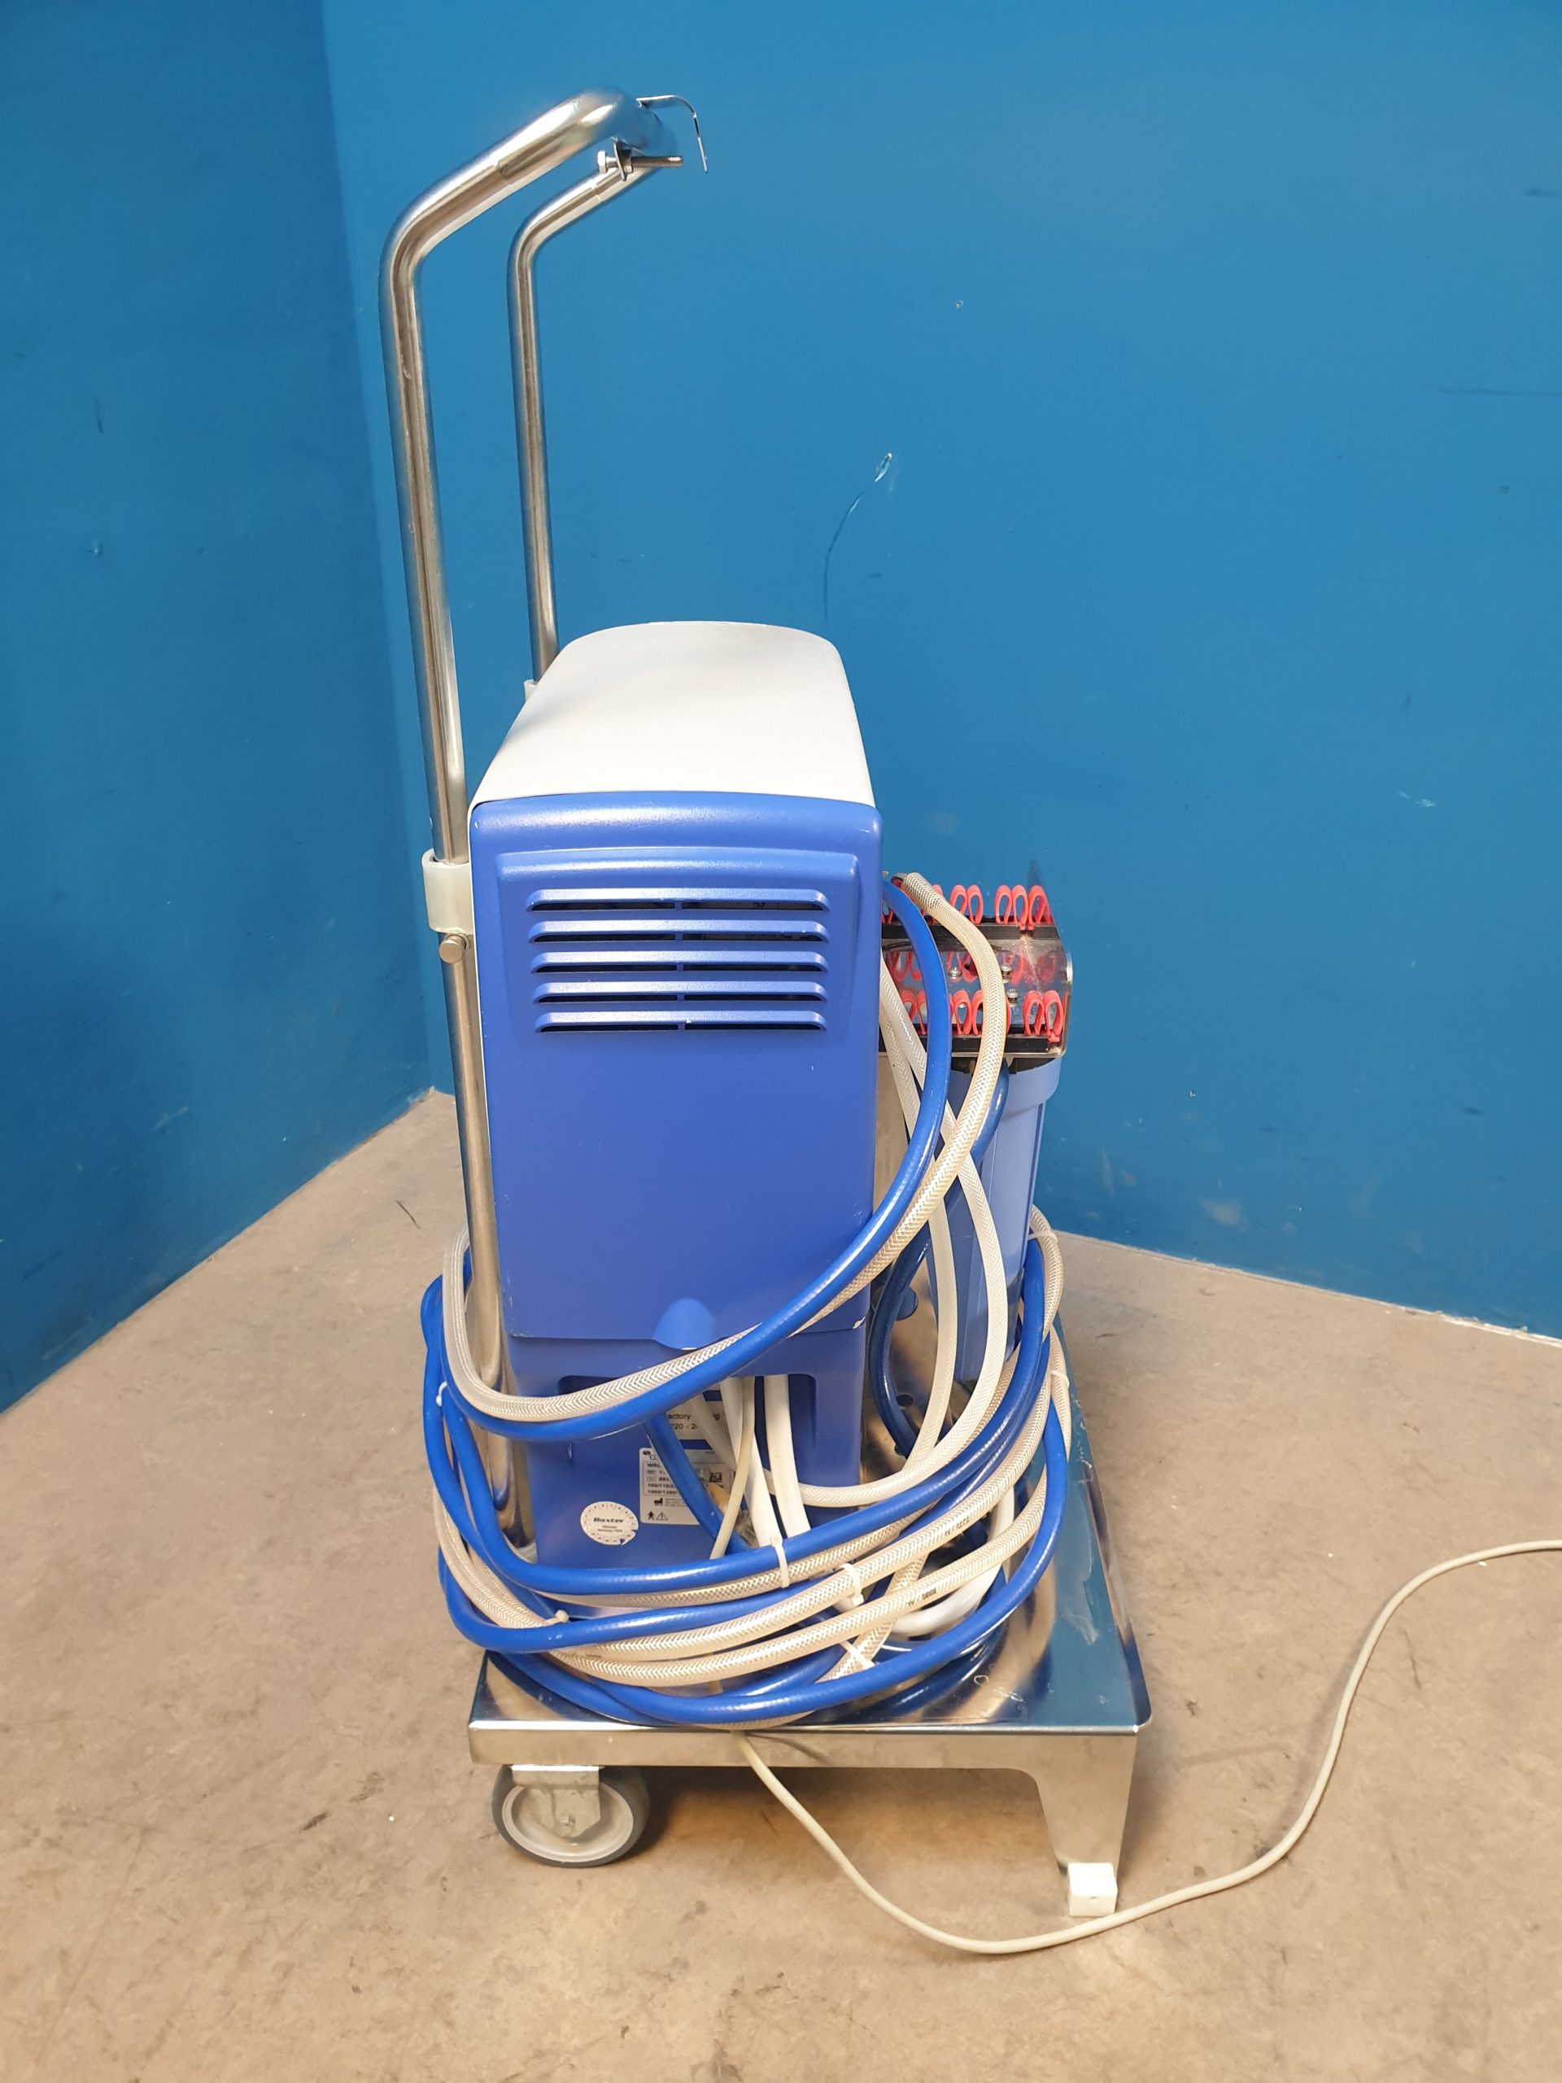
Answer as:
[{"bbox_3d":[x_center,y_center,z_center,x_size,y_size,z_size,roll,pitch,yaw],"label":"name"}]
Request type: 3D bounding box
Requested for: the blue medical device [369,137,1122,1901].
[{"bbox_3d":[0.016,-0.029,1.286,0.526,1.269,0.702,1,26,0],"label":"blue medical device"}]

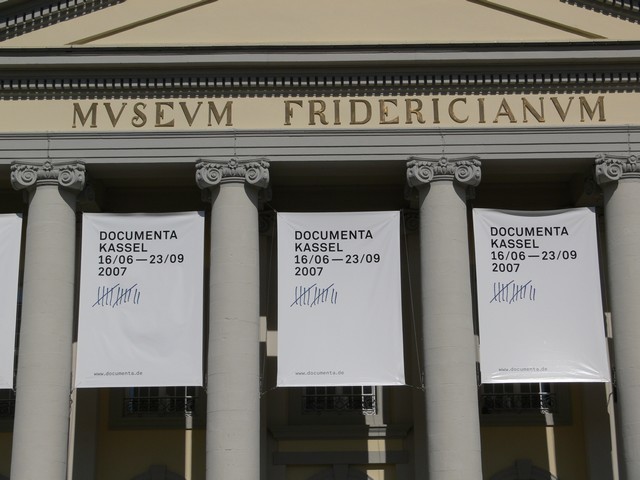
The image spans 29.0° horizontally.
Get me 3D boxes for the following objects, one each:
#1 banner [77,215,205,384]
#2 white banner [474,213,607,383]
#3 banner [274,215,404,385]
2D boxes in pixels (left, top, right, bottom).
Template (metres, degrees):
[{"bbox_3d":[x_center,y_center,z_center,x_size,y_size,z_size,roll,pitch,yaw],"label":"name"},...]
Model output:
[{"bbox_3d":[-3.839,1.255,26.713,2.700,3.870,0.080,-1,-16,0],"label":"banner"},{"bbox_3d":[4.754,1.161,26.705,2.700,3.870,0.080,-1,-16,0],"label":"white banner"},{"bbox_3d":[0.441,1.235,26.726,2.700,3.870,0.080,-1,-16,0],"label":"banner"}]

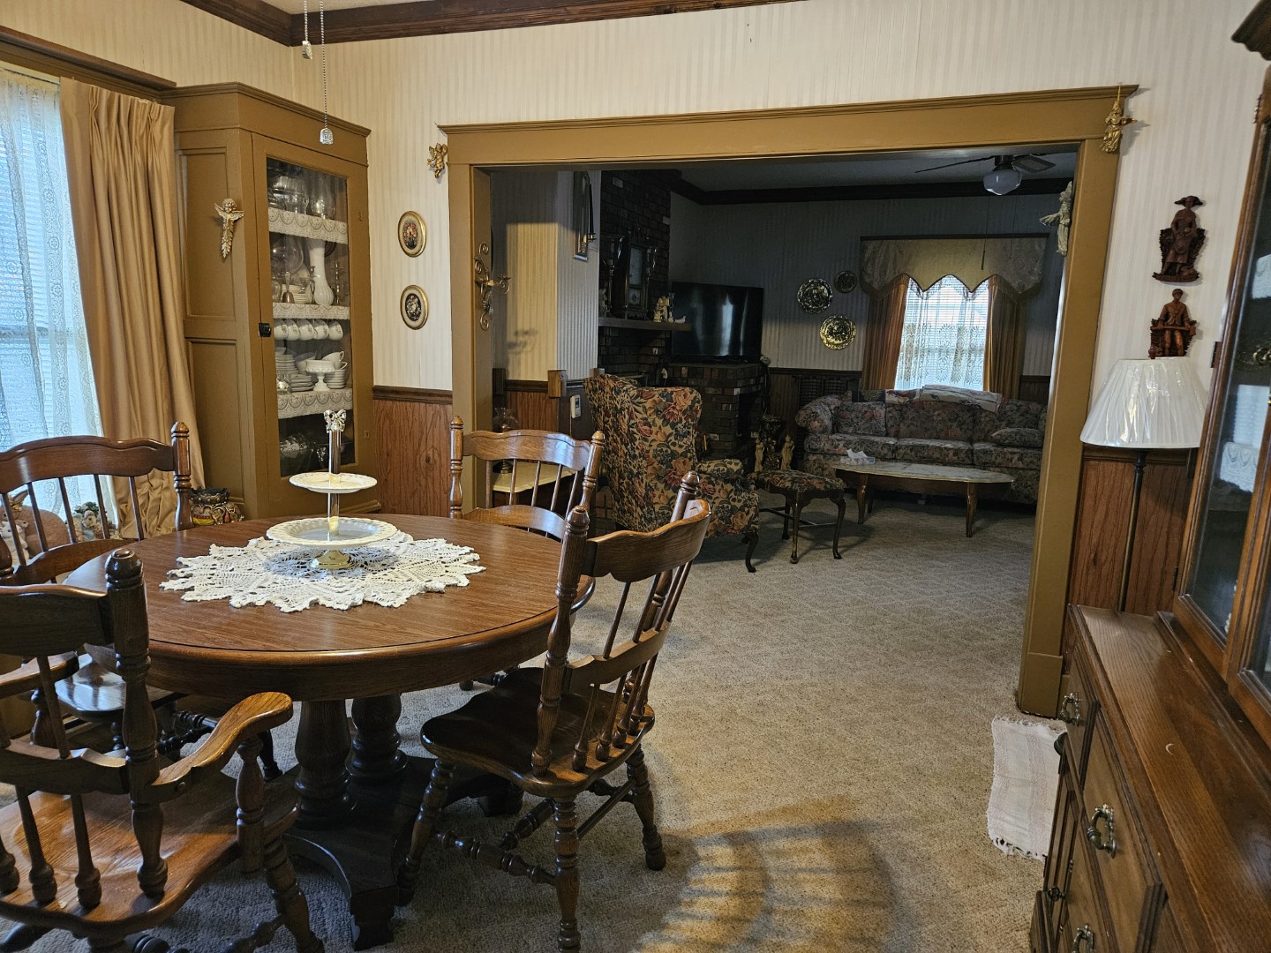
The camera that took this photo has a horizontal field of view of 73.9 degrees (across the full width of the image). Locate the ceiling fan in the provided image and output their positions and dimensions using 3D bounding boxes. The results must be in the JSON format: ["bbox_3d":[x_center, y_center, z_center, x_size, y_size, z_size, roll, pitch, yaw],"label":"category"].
[{"bbox_3d":[2.159,-1.899,4.953,1.300,0.460,1.280,6,12,20],"label":"ceiling fan"}]

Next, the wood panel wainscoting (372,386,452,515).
[{"bbox_3d":[-0.990,0.109,3.766,0.388,1.008,0.030,4,11,17],"label":"wood panel wainscoting"}]

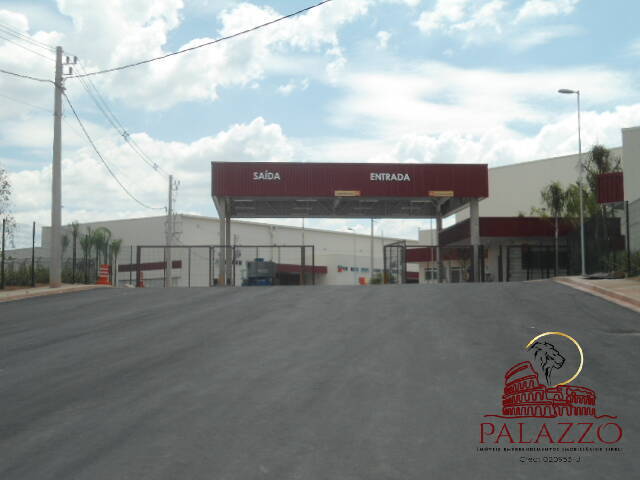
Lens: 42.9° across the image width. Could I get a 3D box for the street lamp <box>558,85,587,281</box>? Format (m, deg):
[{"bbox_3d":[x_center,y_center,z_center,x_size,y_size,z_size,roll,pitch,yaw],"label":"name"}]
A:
[{"bbox_3d":[10.177,-2.327,32.831,0.900,7.600,0.300,0,-4,-2],"label":"street lamp"}]

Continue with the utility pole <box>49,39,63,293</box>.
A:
[{"bbox_3d":[-10.132,-2.861,31.401,0.430,9.350,0.430,0,-4,-4],"label":"utility pole"}]

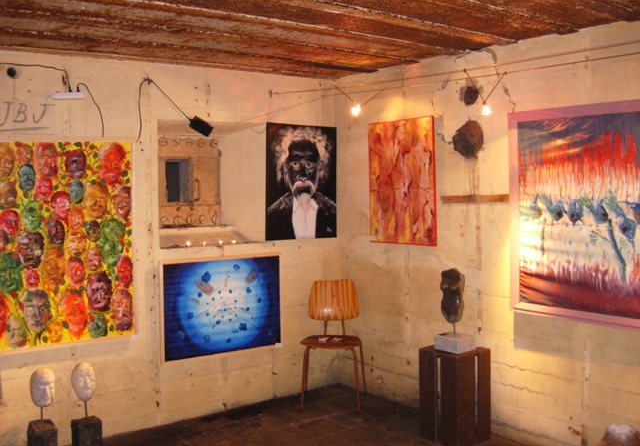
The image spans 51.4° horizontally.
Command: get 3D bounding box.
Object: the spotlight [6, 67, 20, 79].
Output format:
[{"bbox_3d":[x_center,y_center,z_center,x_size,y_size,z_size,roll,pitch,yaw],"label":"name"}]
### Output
[{"bbox_3d":[-1.610,-0.784,3.491,0.060,0.058,0.050,-3,3,-37],"label":"spotlight"}]

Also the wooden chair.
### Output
[{"bbox_3d":[0.096,0.816,4.513,0.430,0.810,0.460,0,3,7],"label":"wooden chair"}]

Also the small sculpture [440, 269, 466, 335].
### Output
[{"bbox_3d":[0.756,0.443,3.800,0.125,0.370,0.105,1,3,27],"label":"small sculpture"}]

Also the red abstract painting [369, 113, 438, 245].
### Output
[{"bbox_3d":[0.528,-0.265,4.326,0.030,0.795,0.590,-3,3,-37],"label":"red abstract painting"}]

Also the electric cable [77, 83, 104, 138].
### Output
[{"bbox_3d":[-1.293,-0.634,3.751,0.155,0.300,0.030,-3,3,-37],"label":"electric cable"}]

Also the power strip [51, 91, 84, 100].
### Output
[{"bbox_3d":[-1.393,-0.702,3.673,0.180,0.042,0.040,-3,3,-37],"label":"power strip"}]

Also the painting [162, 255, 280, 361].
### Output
[{"bbox_3d":[-0.621,0.535,4.313,0.865,0.625,0.030,-3,3,-37],"label":"painting"}]

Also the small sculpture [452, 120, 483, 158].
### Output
[{"bbox_3d":[0.852,-0.479,3.821,0.110,0.210,0.155,-3,3,-37],"label":"small sculpture"}]

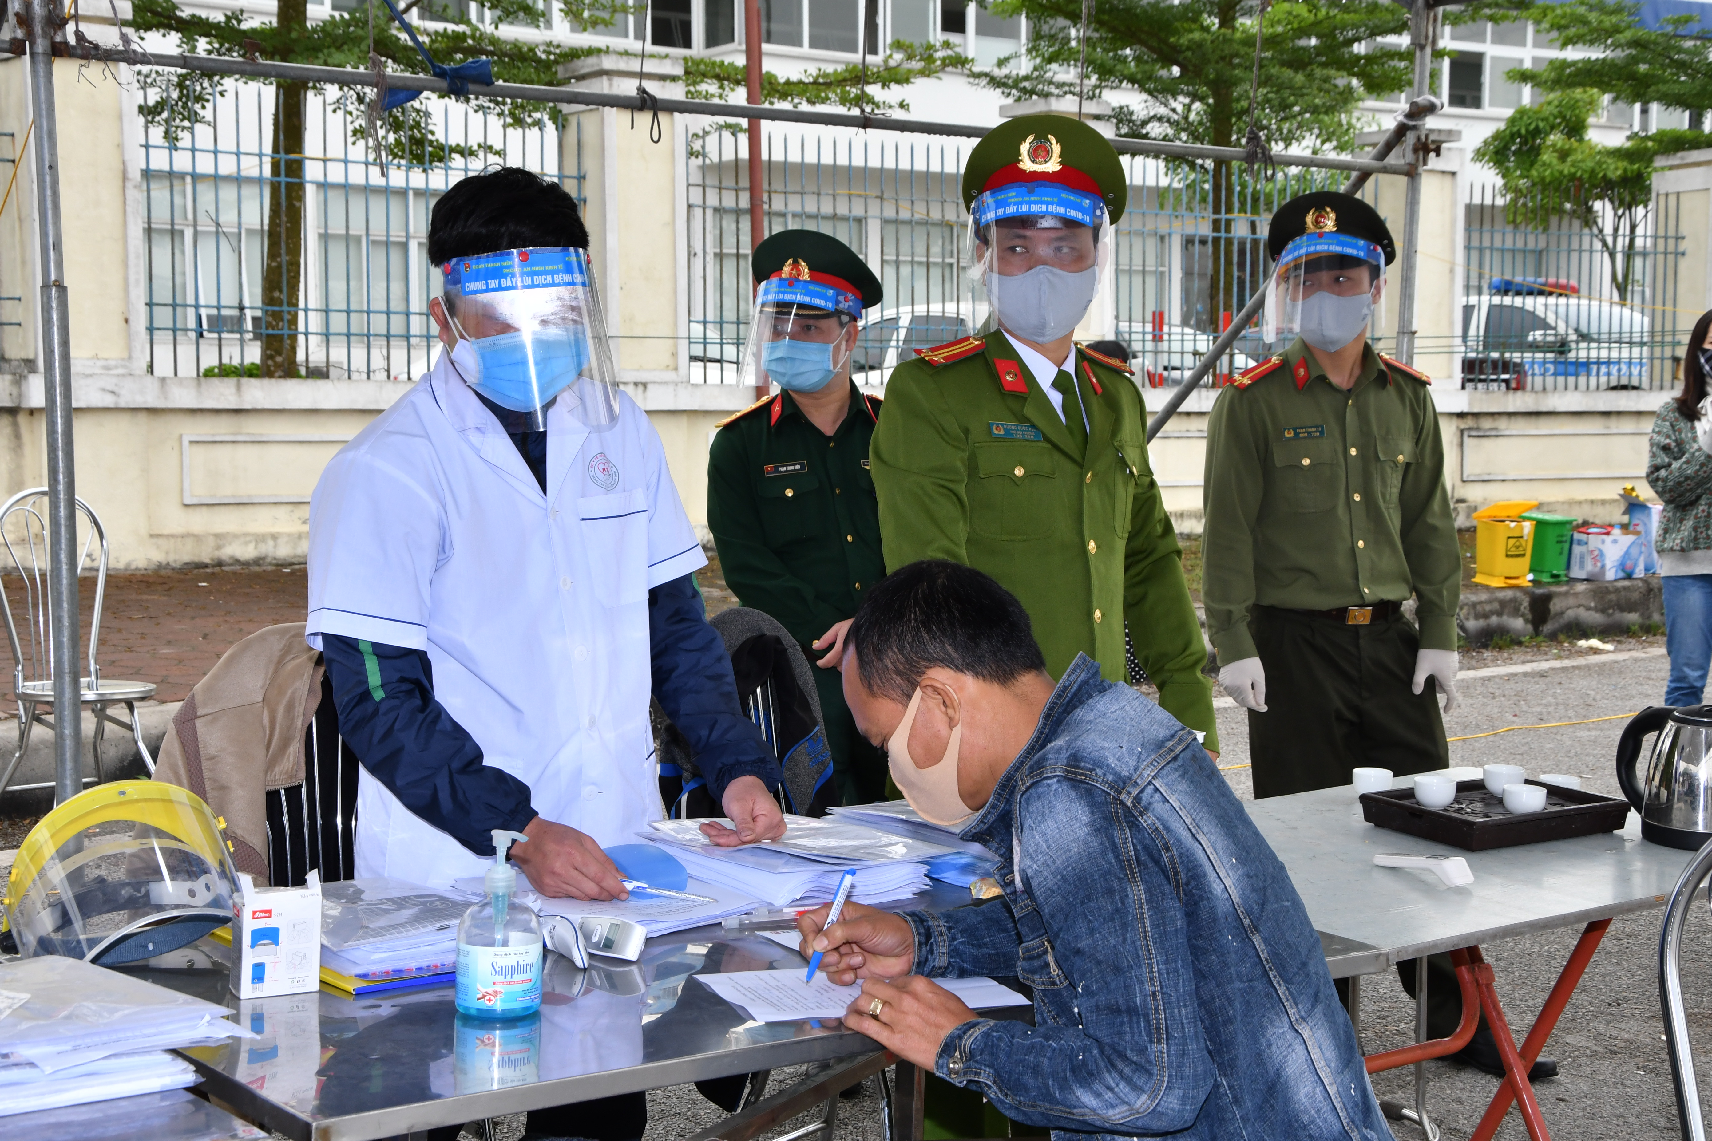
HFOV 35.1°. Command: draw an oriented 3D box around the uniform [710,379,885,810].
[{"bbox_3d":[-0.072,0.300,5.358,0.500,1.340,0.350,-2,6,-20],"label":"uniform"}]

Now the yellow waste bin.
[{"bbox_3d":[3.186,-0.131,13.300,0.255,0.410,0.275,-1,6,-14],"label":"yellow waste bin"}]

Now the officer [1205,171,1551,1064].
[{"bbox_3d":[0.990,0.141,5.342,0.600,1.740,0.420,-3,7,-30],"label":"officer"}]

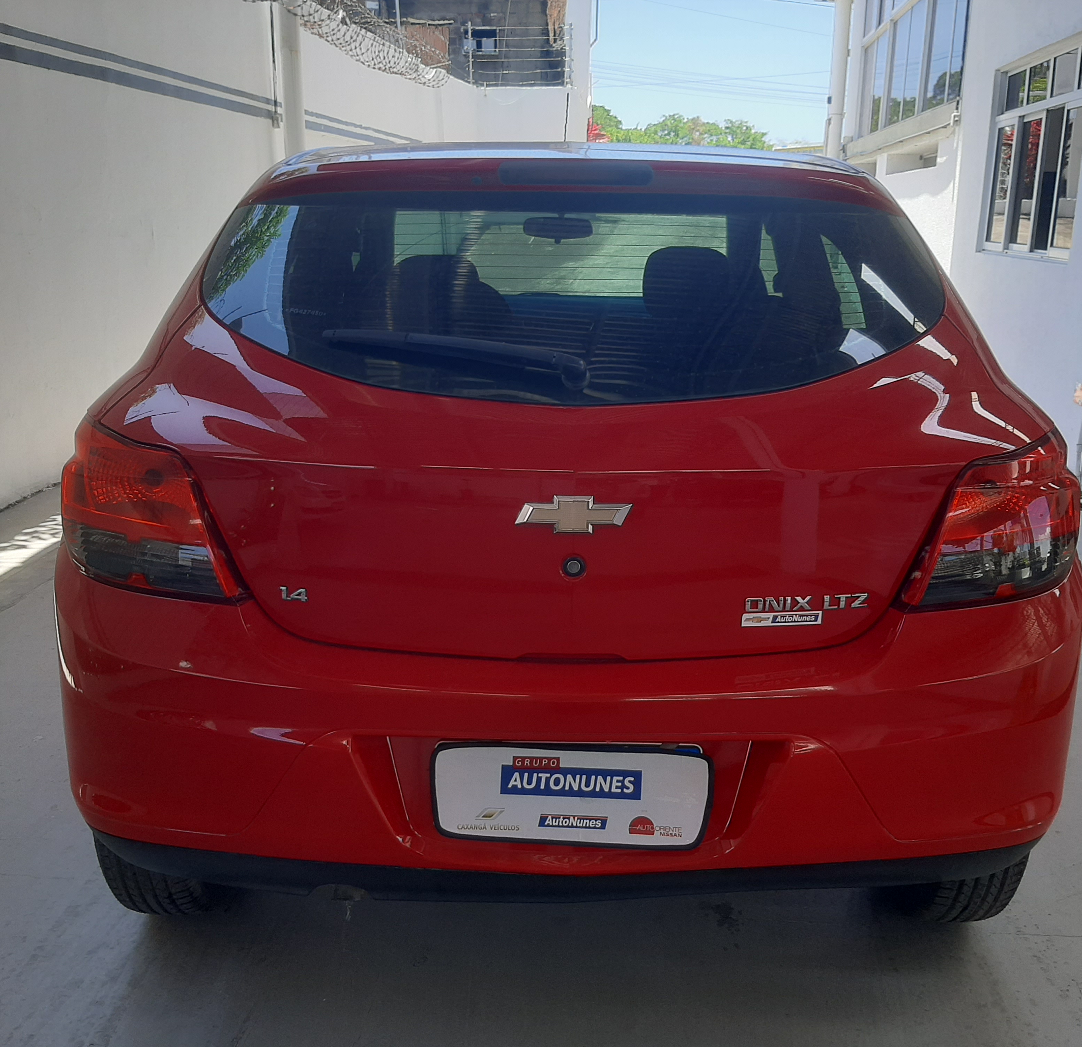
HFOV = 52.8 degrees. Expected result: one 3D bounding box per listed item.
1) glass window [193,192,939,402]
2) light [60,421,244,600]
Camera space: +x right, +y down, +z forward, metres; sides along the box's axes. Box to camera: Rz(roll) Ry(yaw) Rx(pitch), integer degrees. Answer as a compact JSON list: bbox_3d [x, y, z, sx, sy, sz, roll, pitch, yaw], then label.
[{"bbox_3d":[0.048,-0.351,1.641,1.160,0.410,0.130,1,-24,1],"label":"glass window"},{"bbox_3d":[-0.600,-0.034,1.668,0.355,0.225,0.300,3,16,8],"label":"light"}]

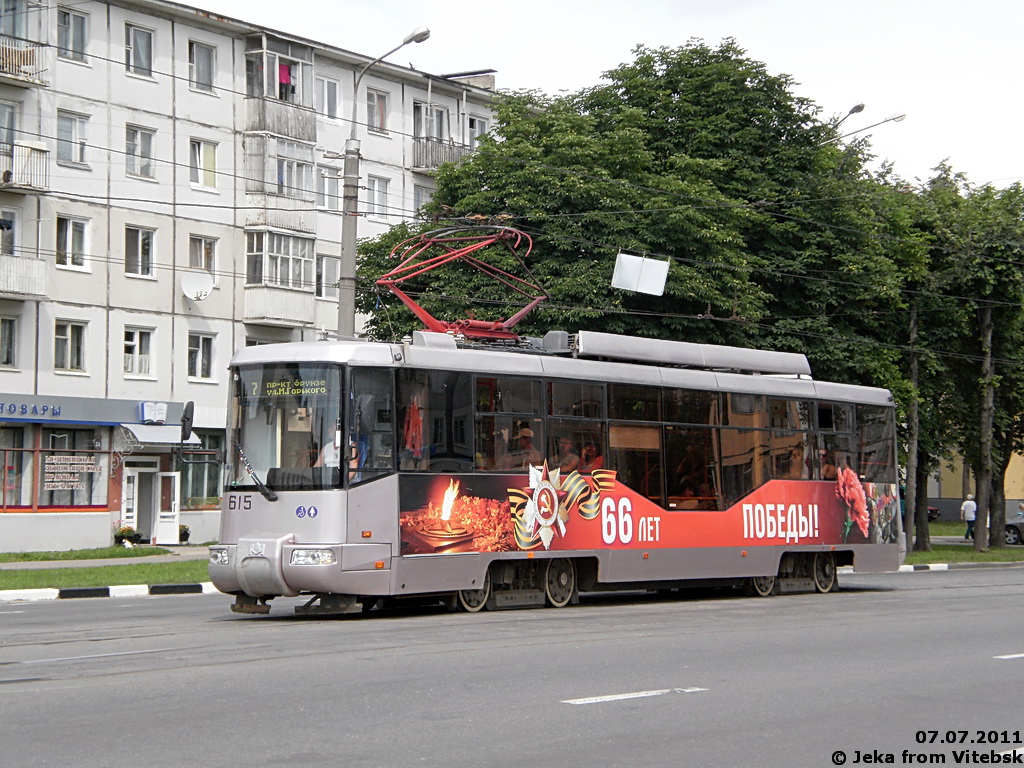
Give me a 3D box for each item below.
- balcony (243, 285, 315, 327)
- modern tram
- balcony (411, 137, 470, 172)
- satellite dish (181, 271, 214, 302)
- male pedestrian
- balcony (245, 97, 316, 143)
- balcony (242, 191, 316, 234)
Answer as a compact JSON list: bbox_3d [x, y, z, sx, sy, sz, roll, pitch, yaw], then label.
[{"bbox_3d":[-6.646,-2.156,69.599,0.820,1.100,2.280,-2,-3,32],"label":"balcony"},{"bbox_3d":[1.437,1.331,35.795,2.500,3.750,15.200,-2,-4,36],"label":"modern tram"},{"bbox_3d":[-2.205,-7.112,76.937,0.820,1.160,2.320,-2,-3,32],"label":"balcony"},{"bbox_3d":[-8.581,-2.674,66.182,0.880,0.880,0.400,1,-3,-21],"label":"satellite dish"},{"bbox_3d":[17.608,5.134,93.500,0.520,1.740,0.420,-1,-3,26],"label":"male pedestrian"},{"bbox_3d":[-6.634,-7.538,69.895,0.820,1.080,2.400,-2,-3,32],"label":"balcony"},{"bbox_3d":[-6.627,-4.821,69.767,0.820,1.100,2.310,-2,-3,32],"label":"balcony"}]

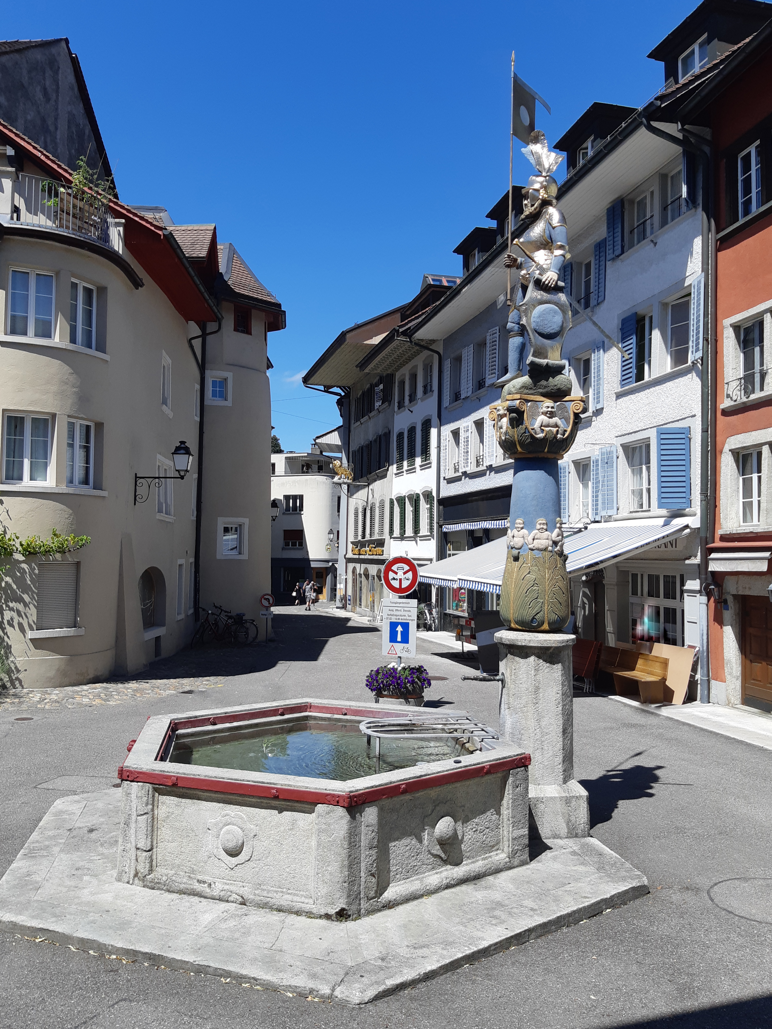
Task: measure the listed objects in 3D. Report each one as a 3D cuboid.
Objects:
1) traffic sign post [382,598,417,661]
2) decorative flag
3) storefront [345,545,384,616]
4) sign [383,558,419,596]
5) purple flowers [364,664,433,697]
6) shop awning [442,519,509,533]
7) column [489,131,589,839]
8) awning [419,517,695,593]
[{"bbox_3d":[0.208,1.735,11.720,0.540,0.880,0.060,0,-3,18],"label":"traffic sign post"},{"bbox_3d":[1.360,-3.670,7.150,0.040,0.560,0.680,-1,-4,41],"label":"decorative flag"},{"bbox_3d":[-0.950,3.120,36.300,0.700,3.400,8.200,2,-3,-15],"label":"storefront"},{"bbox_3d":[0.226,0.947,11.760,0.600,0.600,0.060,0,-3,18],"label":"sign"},{"bbox_3d":[0.189,2.500,11.720,1.000,0.430,0.900,0,-3,18],"label":"purple flowers"},{"bbox_3d":[2.540,0.365,23.370,0.450,0.270,6.000,2,-3,-15],"label":"shop awning"},{"bbox_3d":[1.308,-0.392,6.590,0.860,5.900,0.860,2,-3,-13],"label":"column"},{"bbox_3d":[3.060,0.844,16.470,3.100,1.450,6.800,2,-3,-15],"label":"awning"}]

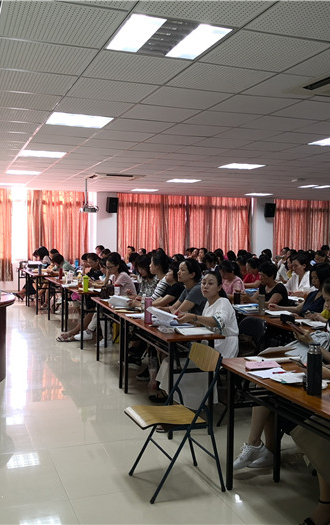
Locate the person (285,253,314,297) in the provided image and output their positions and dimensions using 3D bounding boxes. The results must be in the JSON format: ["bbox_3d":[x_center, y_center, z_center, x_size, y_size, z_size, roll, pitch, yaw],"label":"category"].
[{"bbox_3d":[1.718,0.539,6.940,0.720,1.270,0.480,-1,3,-21],"label":"person"}]

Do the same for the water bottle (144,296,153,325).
[{"bbox_3d":[-0.140,0.415,4.707,0.066,0.235,0.066,-1,3,-21],"label":"water bottle"}]

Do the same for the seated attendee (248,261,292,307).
[{"bbox_3d":[1.060,0.598,5.516,0.700,1.220,0.500,-1,3,-21],"label":"seated attendee"}]

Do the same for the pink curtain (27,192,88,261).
[{"bbox_3d":[-2.557,-0.620,13.026,1.440,2.130,0.180,-1,3,-21],"label":"pink curtain"}]

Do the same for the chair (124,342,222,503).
[{"bbox_3d":[0.043,0.907,3.201,0.500,0.800,0.420,-1,3,-21],"label":"chair"}]

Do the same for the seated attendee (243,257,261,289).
[{"bbox_3d":[1.299,0.523,8.037,0.720,1.200,0.460,-1,3,-21],"label":"seated attendee"}]

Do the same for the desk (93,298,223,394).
[{"bbox_3d":[-0.228,0.870,5.332,0.430,0.740,2.750,-1,3,-18],"label":"desk"}]

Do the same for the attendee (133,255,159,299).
[{"bbox_3d":[-0.261,0.545,6.094,0.660,1.260,0.480,-1,3,-21],"label":"attendee"}]

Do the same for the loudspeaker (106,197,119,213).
[{"bbox_3d":[-1.273,-1.414,13.315,0.280,0.390,0.250,-1,3,-21],"label":"loudspeaker"}]

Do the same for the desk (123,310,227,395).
[{"bbox_3d":[-0.003,0.901,4.659,0.430,0.740,1.360,-1,3,-18],"label":"desk"}]

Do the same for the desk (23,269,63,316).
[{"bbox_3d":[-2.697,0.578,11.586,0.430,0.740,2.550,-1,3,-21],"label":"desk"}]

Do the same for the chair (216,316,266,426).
[{"bbox_3d":[0.532,0.874,4.530,0.500,0.810,0.450,-1,3,-21],"label":"chair"}]

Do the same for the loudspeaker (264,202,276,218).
[{"bbox_3d":[2.857,-1.409,14.883,0.280,0.390,0.250,-1,3,-21],"label":"loudspeaker"}]

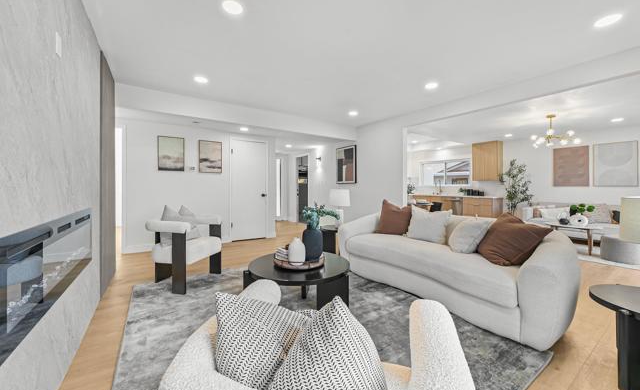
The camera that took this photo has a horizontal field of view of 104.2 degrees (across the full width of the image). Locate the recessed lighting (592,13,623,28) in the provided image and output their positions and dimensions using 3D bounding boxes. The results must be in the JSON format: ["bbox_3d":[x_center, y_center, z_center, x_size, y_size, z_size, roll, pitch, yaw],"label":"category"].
[{"bbox_3d":[2.226,-1.339,1.929,0.160,0.025,0.160,0,2,-34],"label":"recessed lighting"}]

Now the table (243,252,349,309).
[{"bbox_3d":[-0.160,0.814,2.196,0.906,0.430,0.906,0,1,0],"label":"table"}]

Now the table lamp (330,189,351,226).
[{"bbox_3d":[0.330,0.209,4.006,0.320,0.600,0.320,0,1,0],"label":"table lamp"}]

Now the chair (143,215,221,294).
[{"bbox_3d":[-1.575,0.627,2.887,0.640,0.736,0.720,1,1,11],"label":"chair"}]

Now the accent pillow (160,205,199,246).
[{"bbox_3d":[-1.646,0.347,2.929,0.170,0.420,0.450,-9,-2,17],"label":"accent pillow"}]

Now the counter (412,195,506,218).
[{"bbox_3d":[4.055,0.480,7.588,0.640,0.910,2.480,0,2,-34],"label":"counter"}]

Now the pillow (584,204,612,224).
[{"bbox_3d":[5.632,0.376,5.041,0.150,0.390,0.420,18,-8,-33],"label":"pillow"}]

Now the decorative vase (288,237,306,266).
[{"bbox_3d":[-0.207,0.487,2.187,0.150,0.232,0.150,1,1,0],"label":"decorative vase"}]

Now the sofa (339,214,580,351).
[{"bbox_3d":[1.214,0.639,2.831,0.893,0.770,2.366,0,2,-34],"label":"sofa"}]

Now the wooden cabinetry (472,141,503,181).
[{"bbox_3d":[4.592,-0.885,6.836,0.335,1.080,0.630,0,2,-33],"label":"wooden cabinetry"}]

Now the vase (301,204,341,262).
[{"bbox_3d":[0.008,0.343,2.312,0.345,0.515,0.280,1,1,0],"label":"vase"}]

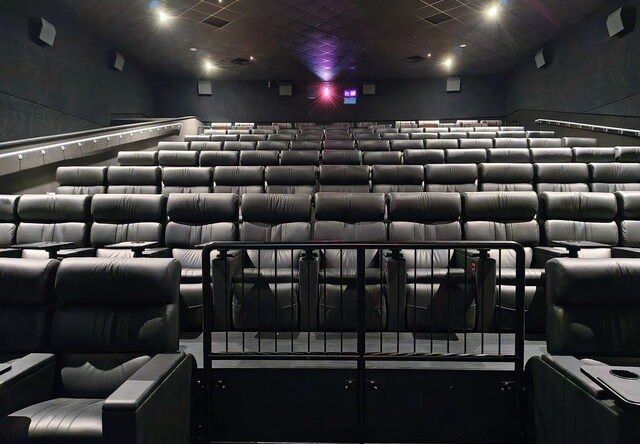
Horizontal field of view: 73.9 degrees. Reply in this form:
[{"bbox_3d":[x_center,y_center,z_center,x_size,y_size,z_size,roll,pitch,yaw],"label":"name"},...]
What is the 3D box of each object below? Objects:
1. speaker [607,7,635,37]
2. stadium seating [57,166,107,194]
[{"bbox_3d":[7.540,-5.010,10.652,0.370,0.540,0.520,0,4,2],"label":"speaker"},{"bbox_3d":[-3.554,-0.206,6.040,0.770,1.170,0.960,0,4,2],"label":"stadium seating"}]

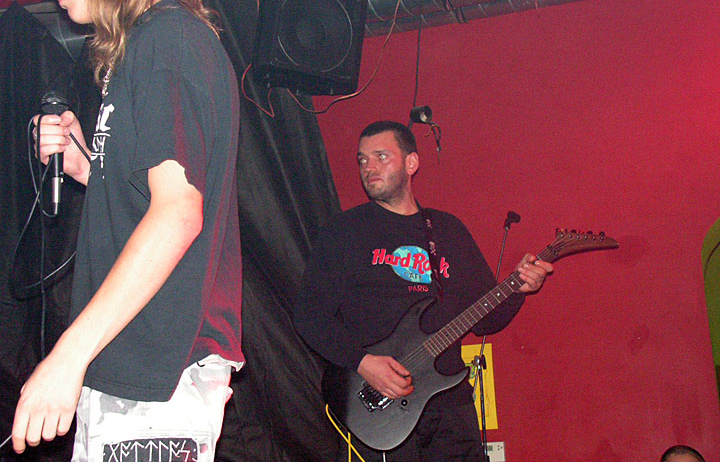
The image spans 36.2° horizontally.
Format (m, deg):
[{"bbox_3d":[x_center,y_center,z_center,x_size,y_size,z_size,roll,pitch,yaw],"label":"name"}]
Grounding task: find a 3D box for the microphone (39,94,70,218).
[{"bbox_3d":[-0.560,-0.143,2.030,0.052,0.228,0.052,-3,-8,-1],"label":"microphone"}]

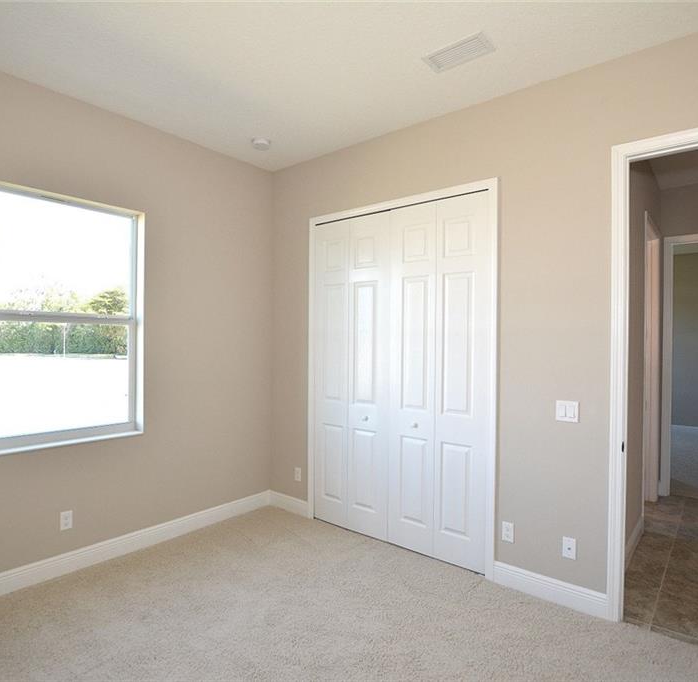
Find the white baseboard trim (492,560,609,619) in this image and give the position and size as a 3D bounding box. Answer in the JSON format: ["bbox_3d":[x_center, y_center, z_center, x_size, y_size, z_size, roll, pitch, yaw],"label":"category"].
[{"bbox_3d":[1.143,1.429,2.636,0.625,0.133,0.017,1,0,39],"label":"white baseboard trim"}]

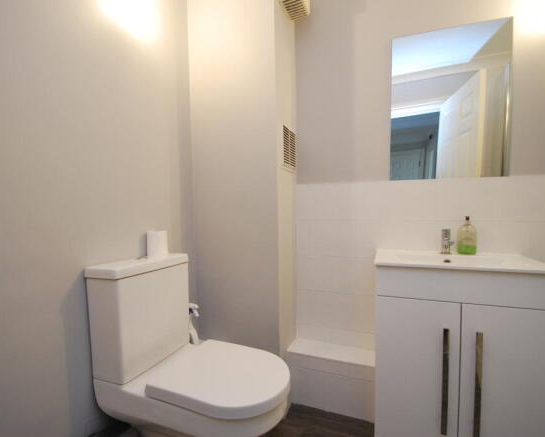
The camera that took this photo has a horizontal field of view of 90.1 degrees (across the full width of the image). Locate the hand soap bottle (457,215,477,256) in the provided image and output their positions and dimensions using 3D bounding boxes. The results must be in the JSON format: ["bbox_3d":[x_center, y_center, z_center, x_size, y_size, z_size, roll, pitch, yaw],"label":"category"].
[{"bbox_3d":[0.900,0.077,1.252,0.073,0.174,0.060,1,3,27],"label":"hand soap bottle"}]

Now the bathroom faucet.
[{"bbox_3d":[0.806,0.110,1.242,0.044,0.112,0.118,0,3,19],"label":"bathroom faucet"}]

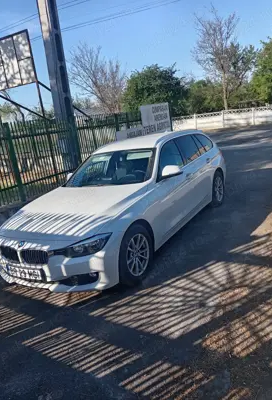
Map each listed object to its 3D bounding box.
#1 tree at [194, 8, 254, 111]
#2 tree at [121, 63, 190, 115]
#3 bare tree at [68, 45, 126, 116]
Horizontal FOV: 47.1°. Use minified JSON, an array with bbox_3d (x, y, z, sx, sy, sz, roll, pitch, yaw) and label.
[{"bbox_3d":[7.389,-11.047,26.155,5.000,9.320,4.800,-4,15,17],"label":"tree"},{"bbox_3d":[1.683,-7.785,24.684,5.100,5.510,4.900,-7,14,6],"label":"tree"},{"bbox_3d":[-2.879,-8.753,26.002,4.700,8.080,4.500,-10,14,-3],"label":"bare tree"}]

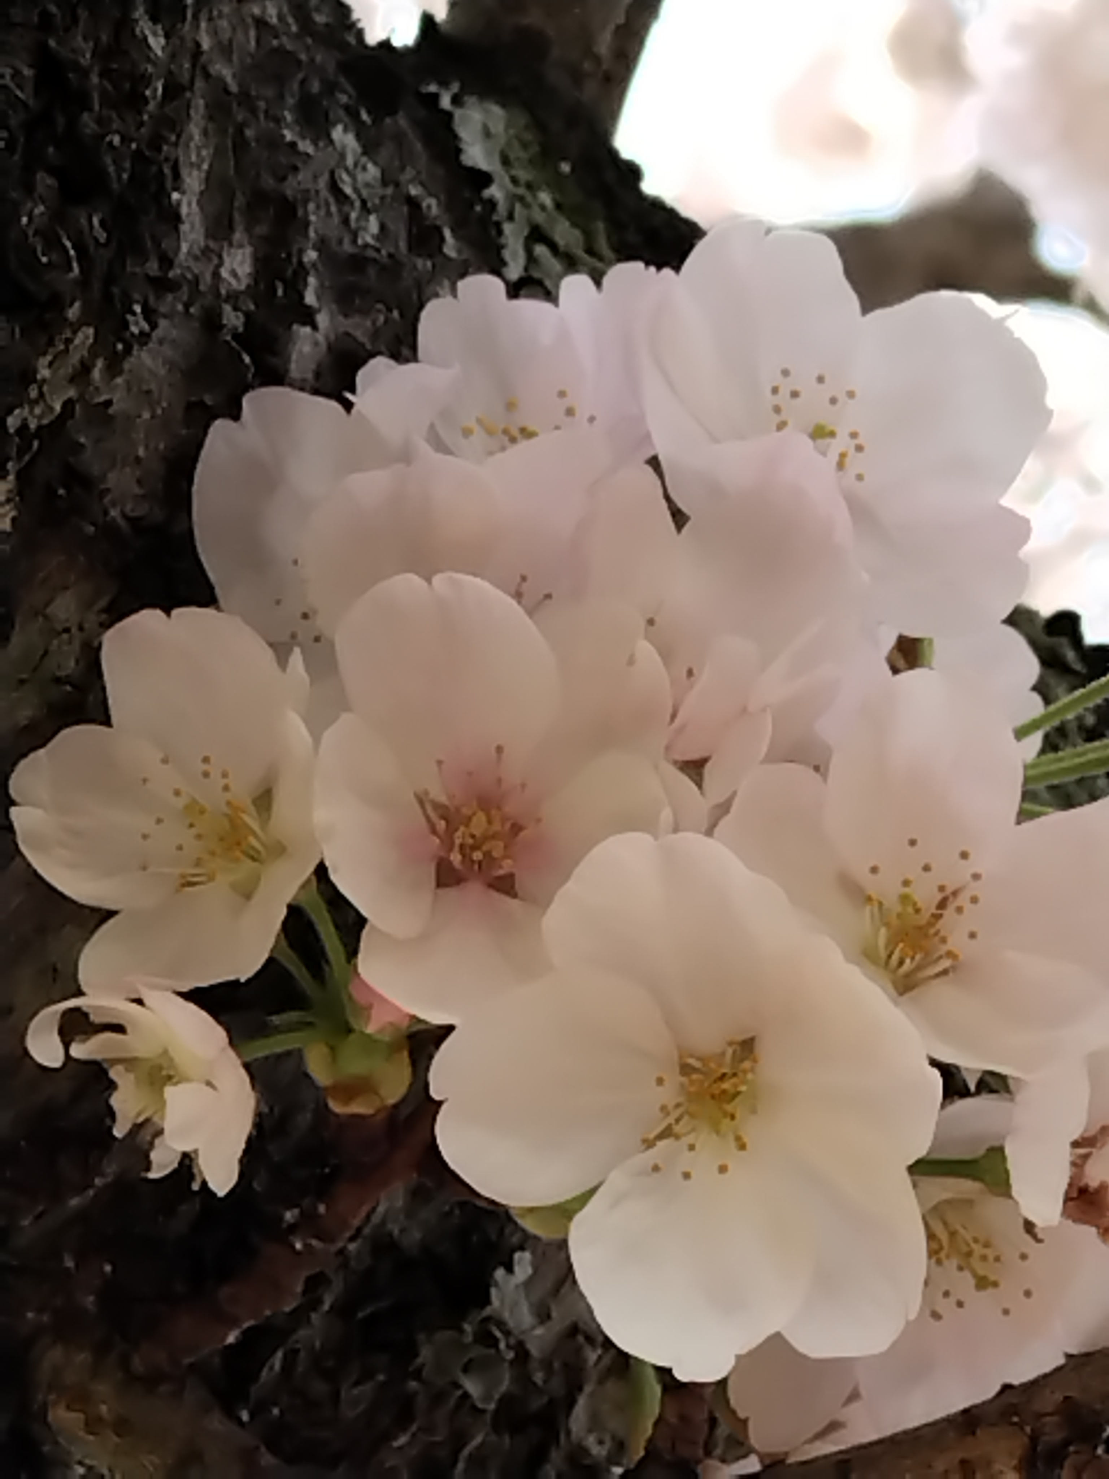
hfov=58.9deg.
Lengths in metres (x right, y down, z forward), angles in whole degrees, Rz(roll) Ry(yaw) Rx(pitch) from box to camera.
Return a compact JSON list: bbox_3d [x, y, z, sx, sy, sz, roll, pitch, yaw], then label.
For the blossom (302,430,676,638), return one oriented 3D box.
[{"bbox_3d":[-0.007,-0.021,0.110,0.041,0.034,0.020,0,-12,0],"label":"blossom"}]

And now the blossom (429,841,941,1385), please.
[{"bbox_3d":[0.011,0.030,0.084,0.042,0.043,0.019,-2,-9,15],"label":"blossom"}]

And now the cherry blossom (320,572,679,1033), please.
[{"bbox_3d":[-0.006,0.006,0.096,0.036,0.043,0.018,0,-15,-2],"label":"cherry blossom"}]

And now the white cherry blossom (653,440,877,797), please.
[{"bbox_3d":[0.022,-0.013,0.104,0.029,0.036,0.022,-1,0,9],"label":"white cherry blossom"}]

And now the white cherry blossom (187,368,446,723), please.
[{"bbox_3d":[-0.027,-0.022,0.117,0.034,0.041,0.020,-2,-6,15],"label":"white cherry blossom"}]

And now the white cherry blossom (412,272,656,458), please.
[{"bbox_3d":[-0.003,-0.044,0.122,0.032,0.030,0.021,0,-18,0],"label":"white cherry blossom"}]

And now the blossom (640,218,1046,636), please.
[{"bbox_3d":[0.031,-0.033,0.107,0.042,0.043,0.019,-1,3,9],"label":"blossom"}]

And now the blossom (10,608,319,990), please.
[{"bbox_3d":[-0.042,0.006,0.107,0.034,0.041,0.020,-2,-9,17],"label":"blossom"}]

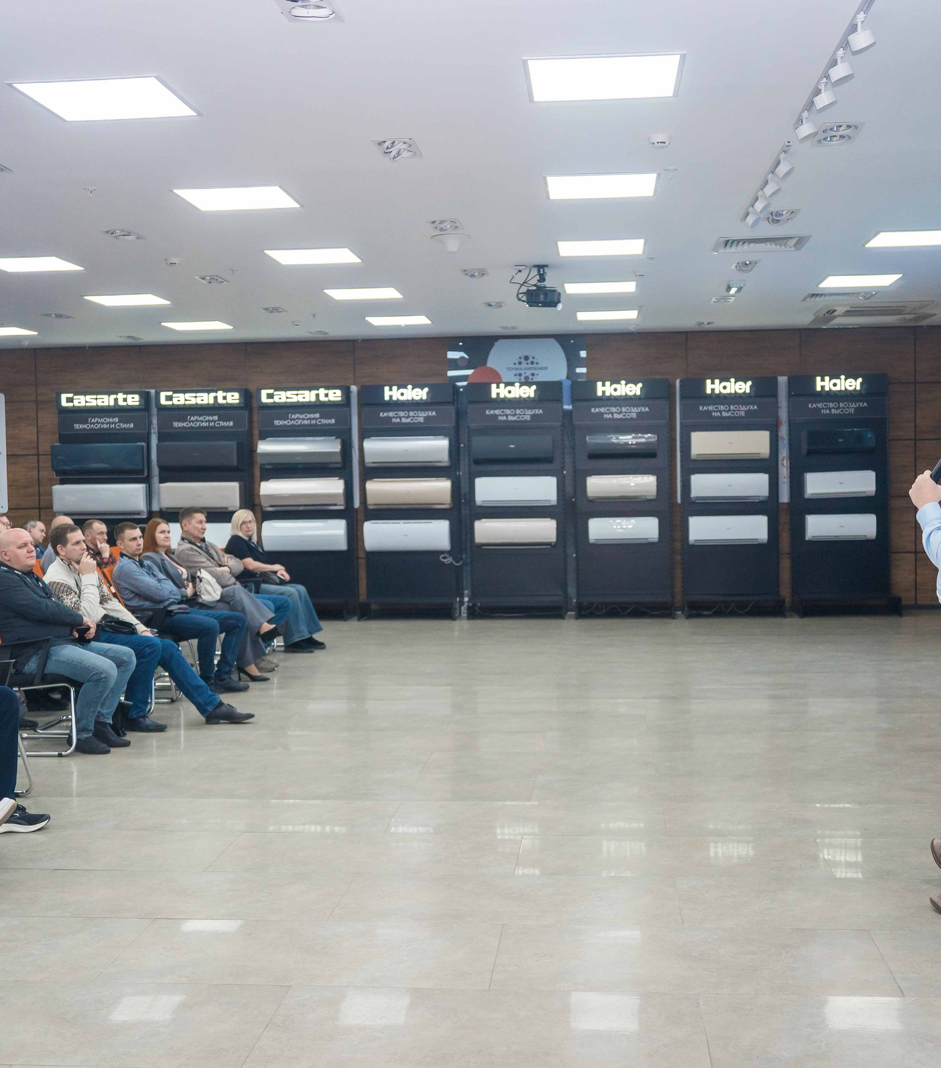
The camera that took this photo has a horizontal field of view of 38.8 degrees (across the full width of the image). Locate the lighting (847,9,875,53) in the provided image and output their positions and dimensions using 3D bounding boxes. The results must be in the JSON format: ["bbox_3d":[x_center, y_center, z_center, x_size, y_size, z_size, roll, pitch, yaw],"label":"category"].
[{"bbox_3d":[1.273,-1.634,4.342,0.095,0.130,0.095,0,2,5],"label":"lighting"}]

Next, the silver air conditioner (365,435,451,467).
[{"bbox_3d":[-0.692,-0.896,14.602,0.926,0.316,0.210,-1,2,5],"label":"silver air conditioner"}]

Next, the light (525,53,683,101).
[{"bbox_3d":[0.514,-1.758,5.146,0.595,0.030,0.595,0,2,5],"label":"light"}]

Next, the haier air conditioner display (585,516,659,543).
[{"bbox_3d":[1.590,-0.036,13.890,0.729,0.263,0.202,-1,2,6],"label":"haier air conditioner display"}]

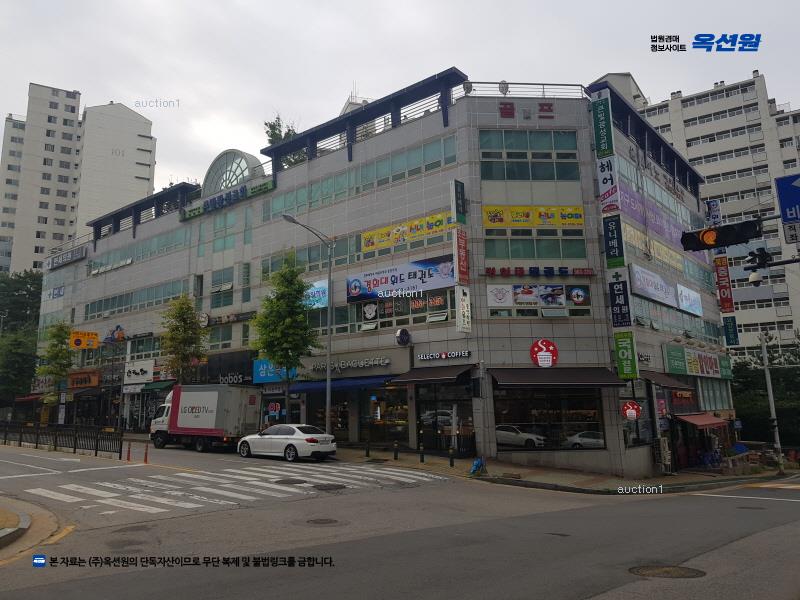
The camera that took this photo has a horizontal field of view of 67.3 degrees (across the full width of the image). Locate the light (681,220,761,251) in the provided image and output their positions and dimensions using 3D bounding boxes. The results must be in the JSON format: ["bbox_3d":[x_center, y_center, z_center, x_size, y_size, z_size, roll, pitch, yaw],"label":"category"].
[{"bbox_3d":[6.467,-1.296,12.110,1.420,0.380,0.350,-10,-13,38],"label":"light"}]

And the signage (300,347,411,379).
[{"bbox_3d":[-2.420,3.384,31.364,7.672,1.201,0.300,-10,-14,37],"label":"signage"}]

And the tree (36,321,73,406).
[{"bbox_3d":[-25.626,5.558,44.499,2.616,8.347,2.616,-10,-14,35],"label":"tree"}]

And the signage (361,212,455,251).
[{"bbox_3d":[0.391,-3.443,30.453,6.067,0.991,0.120,-10,-14,37],"label":"signage"}]

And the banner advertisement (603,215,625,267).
[{"bbox_3d":[10.116,-2.776,28.413,0.770,2.461,0.200,-11,-15,40],"label":"banner advertisement"}]

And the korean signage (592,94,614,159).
[{"bbox_3d":[9.938,-8.609,29.585,0.770,3.361,0.200,-11,-15,40],"label":"korean signage"}]

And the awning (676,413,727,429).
[{"bbox_3d":[17.510,6.919,34.659,1.150,0.800,6.500,-11,-15,40],"label":"awning"}]

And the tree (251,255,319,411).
[{"bbox_3d":[-5.696,2.426,30.154,3.262,9.835,3.262,-1,-11,0],"label":"tree"}]

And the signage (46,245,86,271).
[{"bbox_3d":[-29.802,-3.606,53.958,7.862,1.066,0.300,-10,-14,37],"label":"signage"}]

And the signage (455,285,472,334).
[{"bbox_3d":[2.882,0.448,27.232,0.250,2.057,0.802,-10,-14,37],"label":"signage"}]

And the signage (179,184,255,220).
[{"bbox_3d":[-12.206,-6.448,40.541,8.254,0.800,0.400,-10,-14,37],"label":"signage"}]

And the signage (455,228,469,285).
[{"bbox_3d":[2.761,-1.924,27.153,0.200,2.450,0.712,-10,-14,39],"label":"signage"}]

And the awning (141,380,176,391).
[{"bbox_3d":[-17.120,6.110,42.478,3.000,0.650,1.150,-9,-13,37],"label":"awning"}]

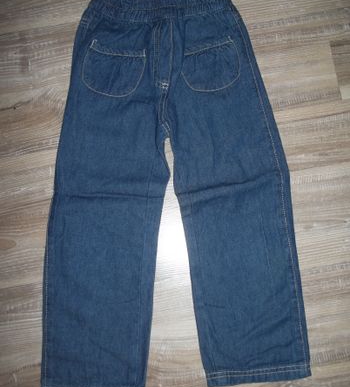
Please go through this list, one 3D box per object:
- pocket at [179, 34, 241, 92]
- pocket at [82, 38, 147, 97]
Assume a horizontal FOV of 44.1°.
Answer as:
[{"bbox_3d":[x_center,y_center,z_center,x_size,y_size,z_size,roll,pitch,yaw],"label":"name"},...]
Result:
[{"bbox_3d":[0.062,-0.224,0.745,0.097,0.013,0.095,-5,81,-1],"label":"pocket"},{"bbox_3d":[-0.104,-0.216,0.744,0.102,0.013,0.095,3,81,1],"label":"pocket"}]

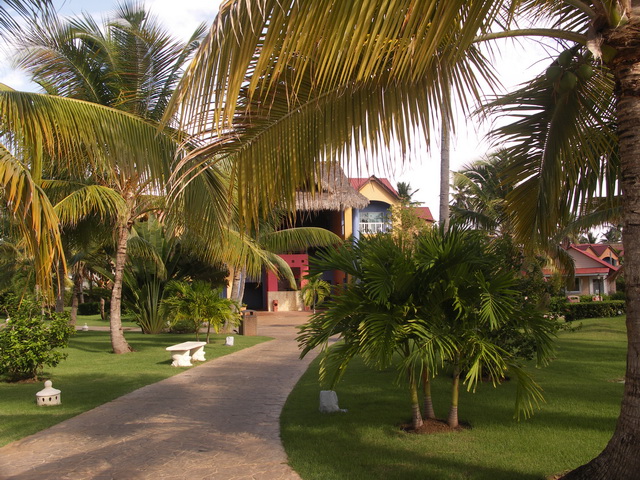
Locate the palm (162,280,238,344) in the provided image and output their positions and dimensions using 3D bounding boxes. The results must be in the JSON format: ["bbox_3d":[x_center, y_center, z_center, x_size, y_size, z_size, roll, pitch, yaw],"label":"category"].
[{"bbox_3d":[-3.526,2.109,20.904,2.300,1.900,2.100,0,-4,0],"label":"palm"}]

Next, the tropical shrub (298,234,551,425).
[{"bbox_3d":[1.212,1.019,8.149,2.850,2.300,2.600,0,-4,0],"label":"tropical shrub"}]

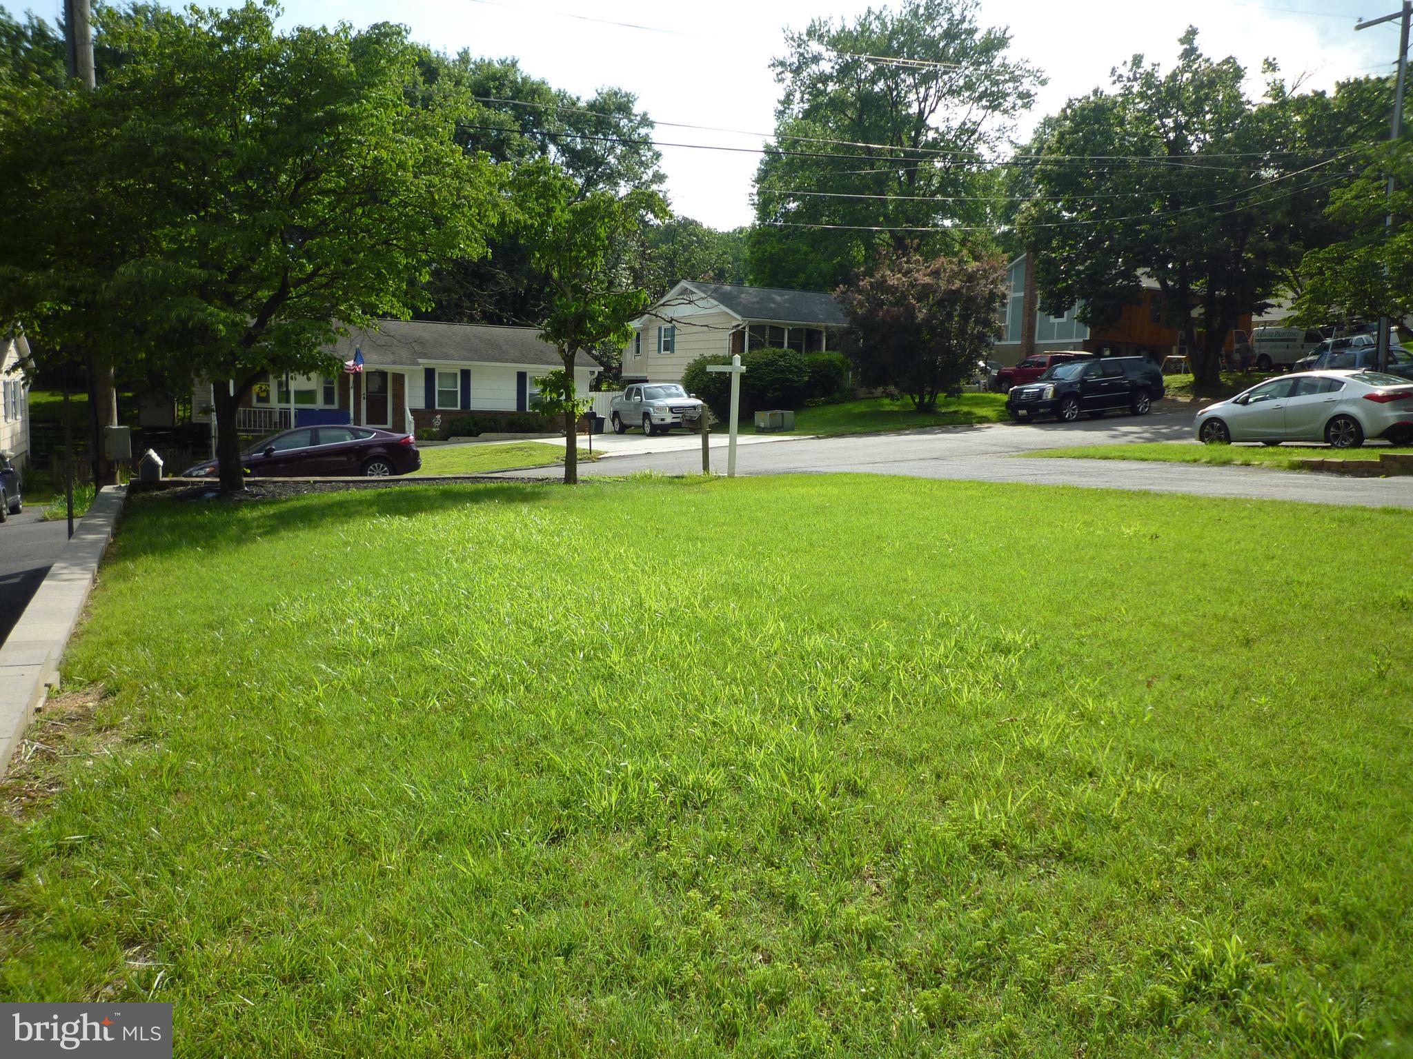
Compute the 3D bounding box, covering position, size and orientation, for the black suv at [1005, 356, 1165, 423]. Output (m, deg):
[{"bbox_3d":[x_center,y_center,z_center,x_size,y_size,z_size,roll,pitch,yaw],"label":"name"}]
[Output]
[{"bbox_3d":[12.620,-4.661,33.741,5.600,1.910,2.030,-8,11,-28],"label":"black suv"}]

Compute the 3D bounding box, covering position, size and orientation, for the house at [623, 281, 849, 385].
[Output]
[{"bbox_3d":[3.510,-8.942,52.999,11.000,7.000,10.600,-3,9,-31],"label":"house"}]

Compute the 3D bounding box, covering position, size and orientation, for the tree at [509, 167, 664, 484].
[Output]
[{"bbox_3d":[-1.515,-2.642,13.147,2.050,4.100,2.100,2,7,0],"label":"tree"}]

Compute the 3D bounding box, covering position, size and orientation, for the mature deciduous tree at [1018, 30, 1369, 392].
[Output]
[{"bbox_3d":[20.428,-12.732,41.096,12.800,14.000,12.500,2,7,0],"label":"mature deciduous tree"}]

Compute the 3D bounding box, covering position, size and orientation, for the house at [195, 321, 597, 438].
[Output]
[{"bbox_3d":[-11.855,-5.673,39.545,14.080,4.700,8.300,-3,9,-31],"label":"house"}]

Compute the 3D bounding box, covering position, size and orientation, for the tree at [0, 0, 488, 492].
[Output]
[{"bbox_3d":[-5.123,-3.026,11.078,5.500,5.200,5.300,2,7,0],"label":"tree"}]

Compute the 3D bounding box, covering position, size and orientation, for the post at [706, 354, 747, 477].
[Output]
[{"bbox_3d":[0.328,-1.797,16.114,0.140,1.900,1.100,-3,9,-31],"label":"post"}]

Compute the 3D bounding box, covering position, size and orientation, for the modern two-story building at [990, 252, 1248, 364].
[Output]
[{"bbox_3d":[22.623,-11.514,56.350,13.000,7.000,8.600,-2,8,-27],"label":"modern two-story building"}]

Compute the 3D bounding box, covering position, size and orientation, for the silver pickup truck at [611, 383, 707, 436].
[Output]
[{"bbox_3d":[-1.755,-4.200,35.735,1.980,1.790,5.250,-4,8,-23],"label":"silver pickup truck"}]

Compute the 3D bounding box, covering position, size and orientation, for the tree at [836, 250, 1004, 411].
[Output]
[{"bbox_3d":[7.256,-6.757,34.664,5.700,5.400,5.500,2,7,0],"label":"tree"}]

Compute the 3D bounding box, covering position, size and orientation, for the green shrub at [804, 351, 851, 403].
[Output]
[{"bbox_3d":[4.950,-6.376,42.169,2.100,2.100,2.000,2,7,0],"label":"green shrub"}]

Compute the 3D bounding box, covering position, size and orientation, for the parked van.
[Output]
[{"bbox_3d":[27.426,-8.272,46.315,2.000,2.060,5.350,-1,8,-20],"label":"parked van"}]

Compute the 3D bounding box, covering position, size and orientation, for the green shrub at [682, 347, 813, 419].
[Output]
[{"bbox_3d":[1.632,-5.919,41.317,4.800,2.850,3.600,-3,9,-31],"label":"green shrub"}]

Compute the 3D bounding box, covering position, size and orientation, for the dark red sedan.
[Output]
[{"bbox_3d":[-8.691,-1.534,21.952,4.870,1.480,1.860,-8,11,-24],"label":"dark red sedan"}]

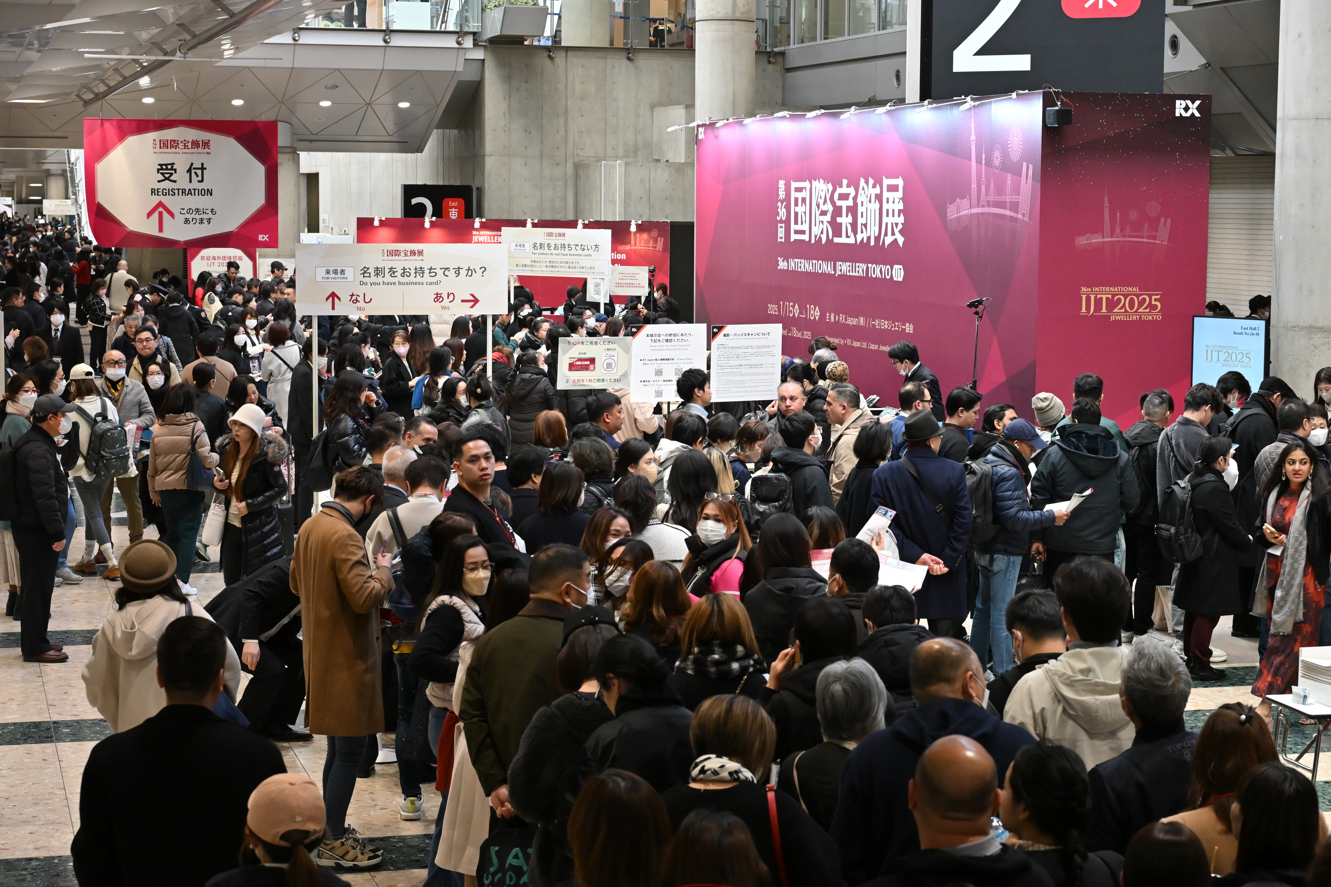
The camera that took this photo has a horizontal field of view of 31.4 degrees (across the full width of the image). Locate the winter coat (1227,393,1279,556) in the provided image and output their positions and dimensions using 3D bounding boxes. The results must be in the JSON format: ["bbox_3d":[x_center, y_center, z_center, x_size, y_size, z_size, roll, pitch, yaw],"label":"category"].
[{"bbox_3d":[4.265,0.285,17.100,0.420,1.180,0.520,-3,7,-30],"label":"winter coat"}]

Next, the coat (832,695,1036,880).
[{"bbox_3d":[0.790,1.124,6.900,0.580,0.750,0.380,2,6,10],"label":"coat"}]

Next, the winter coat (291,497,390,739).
[{"bbox_3d":[-1.479,0.817,10.800,0.420,1.030,0.480,-2,6,-20],"label":"winter coat"}]

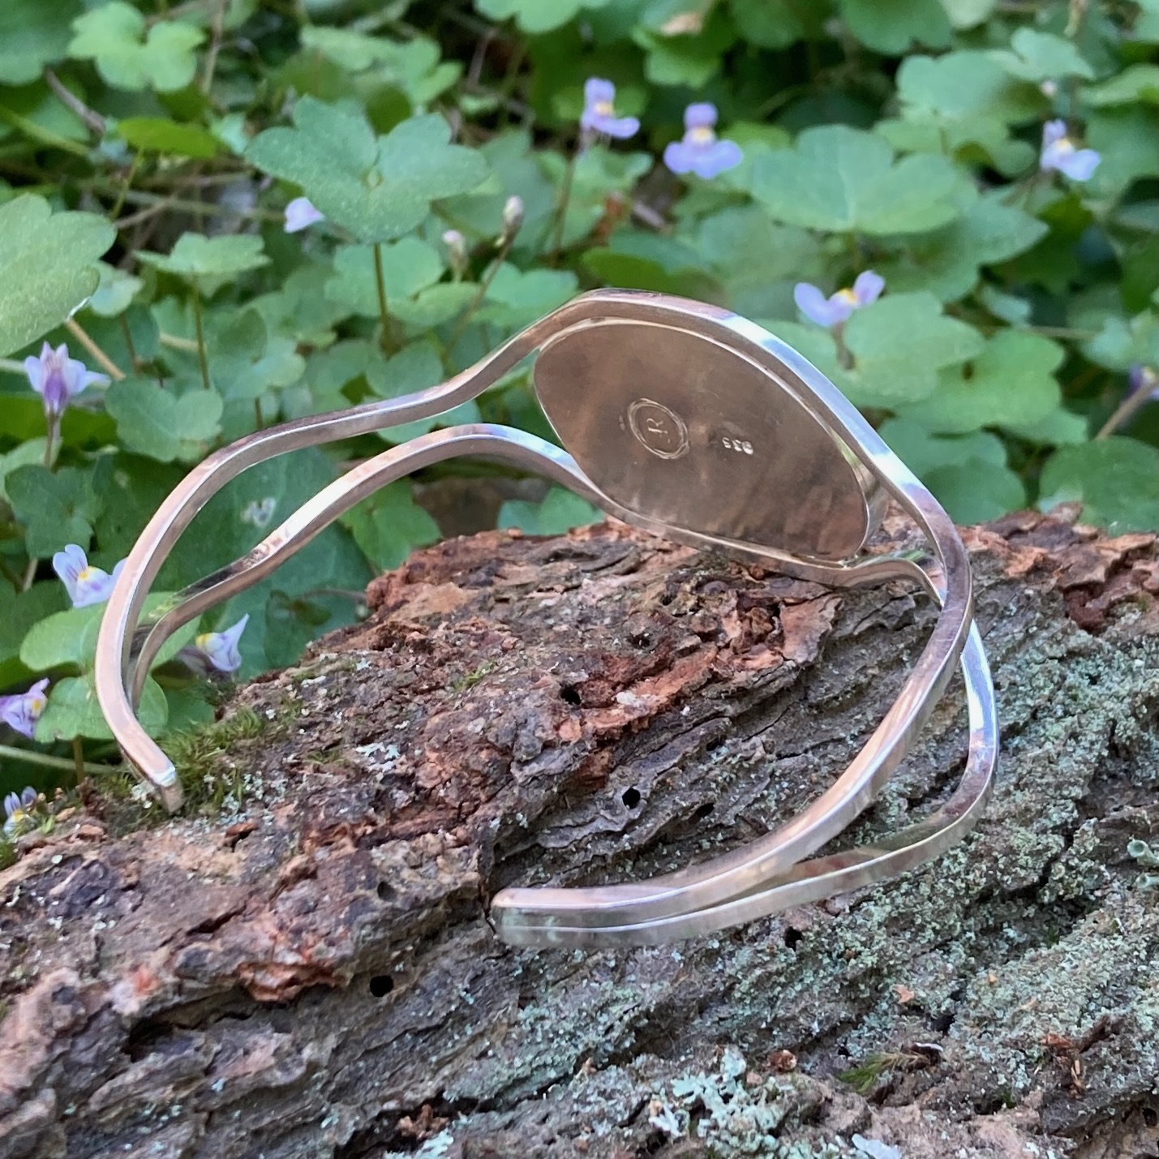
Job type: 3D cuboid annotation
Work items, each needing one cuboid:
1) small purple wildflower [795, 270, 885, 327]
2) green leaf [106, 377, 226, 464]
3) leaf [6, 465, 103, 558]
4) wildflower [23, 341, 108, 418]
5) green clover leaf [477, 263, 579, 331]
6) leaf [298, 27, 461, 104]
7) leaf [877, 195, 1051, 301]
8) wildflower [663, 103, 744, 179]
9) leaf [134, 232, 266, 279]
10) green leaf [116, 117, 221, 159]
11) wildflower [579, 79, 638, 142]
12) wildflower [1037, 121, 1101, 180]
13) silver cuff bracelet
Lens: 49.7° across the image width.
[{"bbox_3d":[0.030,-0.032,0.145,0.011,0.005,0.006,4,34,9],"label":"small purple wildflower"},{"bbox_3d":[-0.045,-0.017,0.135,0.013,0.003,0.011,-6,46,-6],"label":"green leaf"},{"bbox_3d":[-0.071,-0.009,0.168,0.013,0.002,0.012,0,77,0],"label":"leaf"},{"bbox_3d":[-0.054,-0.021,0.132,0.009,0.007,0.006,8,35,14],"label":"wildflower"},{"bbox_3d":[-0.008,-0.041,0.182,0.016,0.003,0.013,0,47,0],"label":"green clover leaf"},{"bbox_3d":[-0.035,-0.091,0.220,0.027,0.004,0.021,7,40,-4],"label":"leaf"},{"bbox_3d":[0.050,-0.044,0.166,0.025,0.003,0.021,-16,46,-16],"label":"leaf"},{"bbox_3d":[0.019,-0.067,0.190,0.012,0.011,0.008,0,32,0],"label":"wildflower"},{"bbox_3d":[-0.045,-0.039,0.150,0.016,0.002,0.013,-4,34,-6],"label":"leaf"},{"bbox_3d":[-0.067,-0.072,0.205,0.015,0.002,0.012,-7,30,4],"label":"green leaf"},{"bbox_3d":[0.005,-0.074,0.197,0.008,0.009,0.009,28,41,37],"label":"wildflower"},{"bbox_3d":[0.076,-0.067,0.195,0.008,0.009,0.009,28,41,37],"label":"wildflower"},{"bbox_3d":[-0.001,0.000,0.092,0.063,0.025,0.060,14,38,24],"label":"silver cuff bracelet"}]

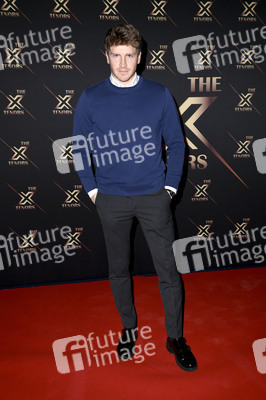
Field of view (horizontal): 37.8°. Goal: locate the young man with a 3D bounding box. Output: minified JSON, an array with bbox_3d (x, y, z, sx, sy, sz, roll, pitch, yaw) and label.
[{"bbox_3d":[0.014,0.006,2.138,0.630,1.820,0.400,-1,11,0],"label":"young man"}]

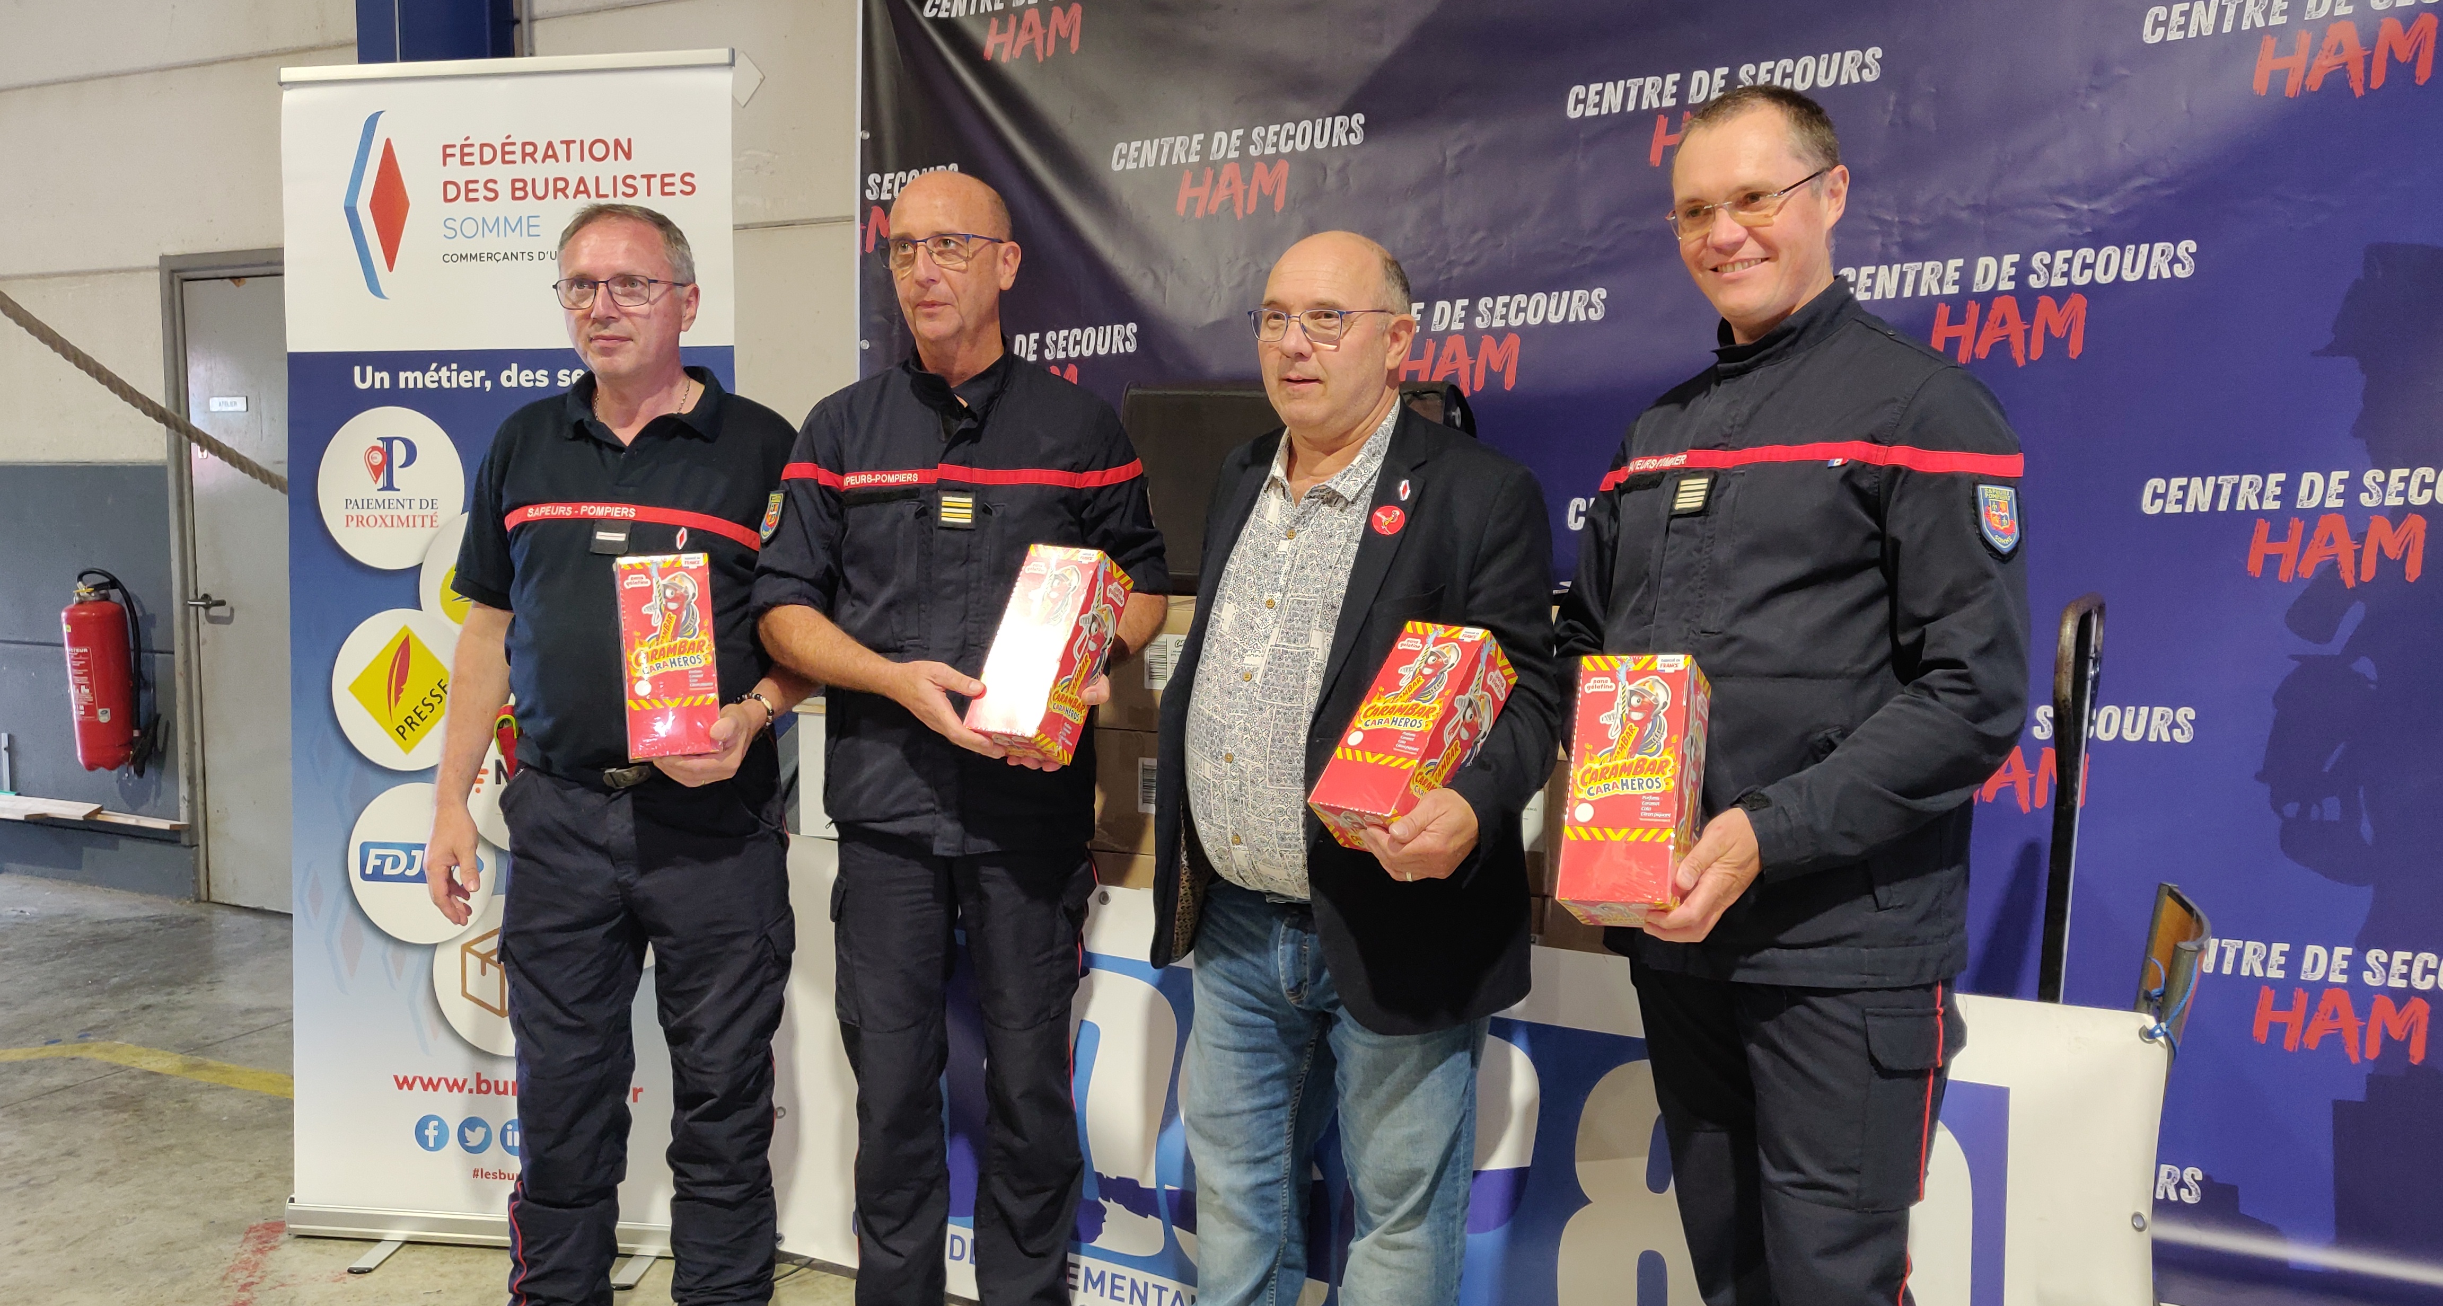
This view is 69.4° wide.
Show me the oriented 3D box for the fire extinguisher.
[{"bbox_3d":[-3.816,0.065,6.040,0.270,0.680,0.210,1,4,20],"label":"fire extinguisher"}]

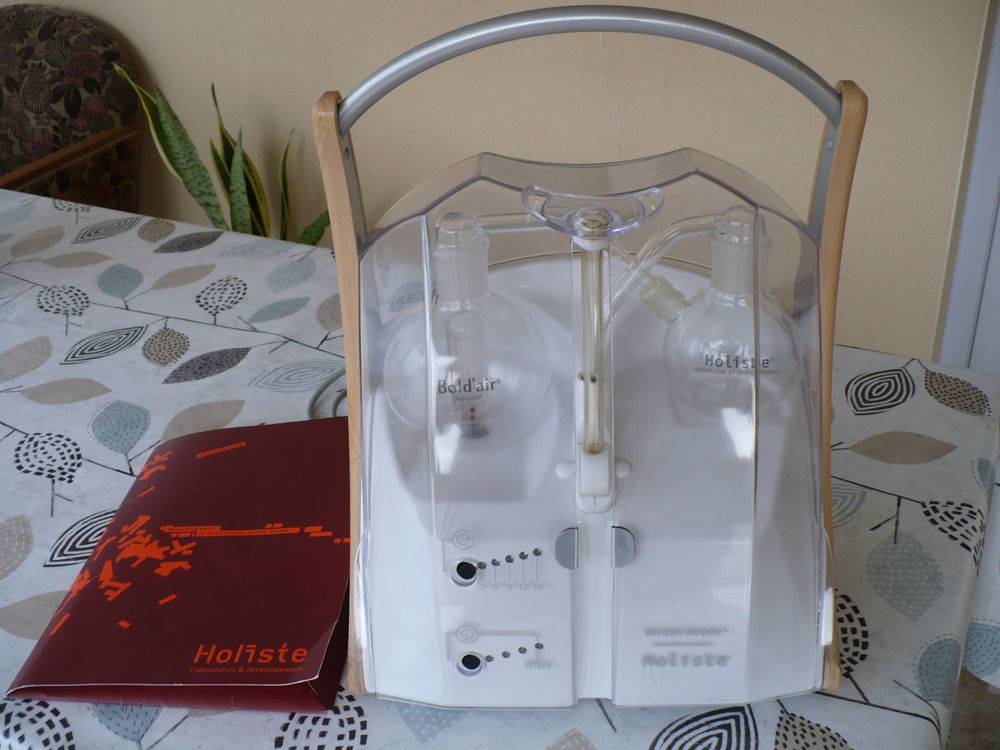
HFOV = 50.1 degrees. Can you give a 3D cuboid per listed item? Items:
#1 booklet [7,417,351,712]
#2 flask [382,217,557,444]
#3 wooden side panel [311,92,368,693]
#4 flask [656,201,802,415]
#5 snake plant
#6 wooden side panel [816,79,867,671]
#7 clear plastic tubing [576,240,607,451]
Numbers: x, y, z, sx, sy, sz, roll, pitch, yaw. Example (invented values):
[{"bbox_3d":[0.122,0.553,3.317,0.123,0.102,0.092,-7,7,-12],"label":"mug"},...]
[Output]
[{"bbox_3d":[-0.209,0.129,0.832,0.224,0.027,0.308,0,30,5],"label":"booklet"},{"bbox_3d":[-0.020,-0.028,0.657,0.105,0.155,0.105,-1,30,2],"label":"flask"},{"bbox_3d":[-0.096,0.001,0.702,0.017,0.370,0.200,-1,30,2],"label":"wooden side panel"},{"bbox_3d":[0.143,-0.035,0.646,0.088,0.142,0.086,-1,30,2],"label":"flask"},{"bbox_3d":[-0.486,-0.238,1.989,0.360,0.700,0.340,13,34,25],"label":"snake plant"},{"bbox_3d":[0.209,-0.005,0.690,0.017,0.370,0.200,-1,30,2],"label":"wooden side panel"},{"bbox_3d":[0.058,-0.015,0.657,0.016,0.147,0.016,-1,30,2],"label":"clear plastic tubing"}]

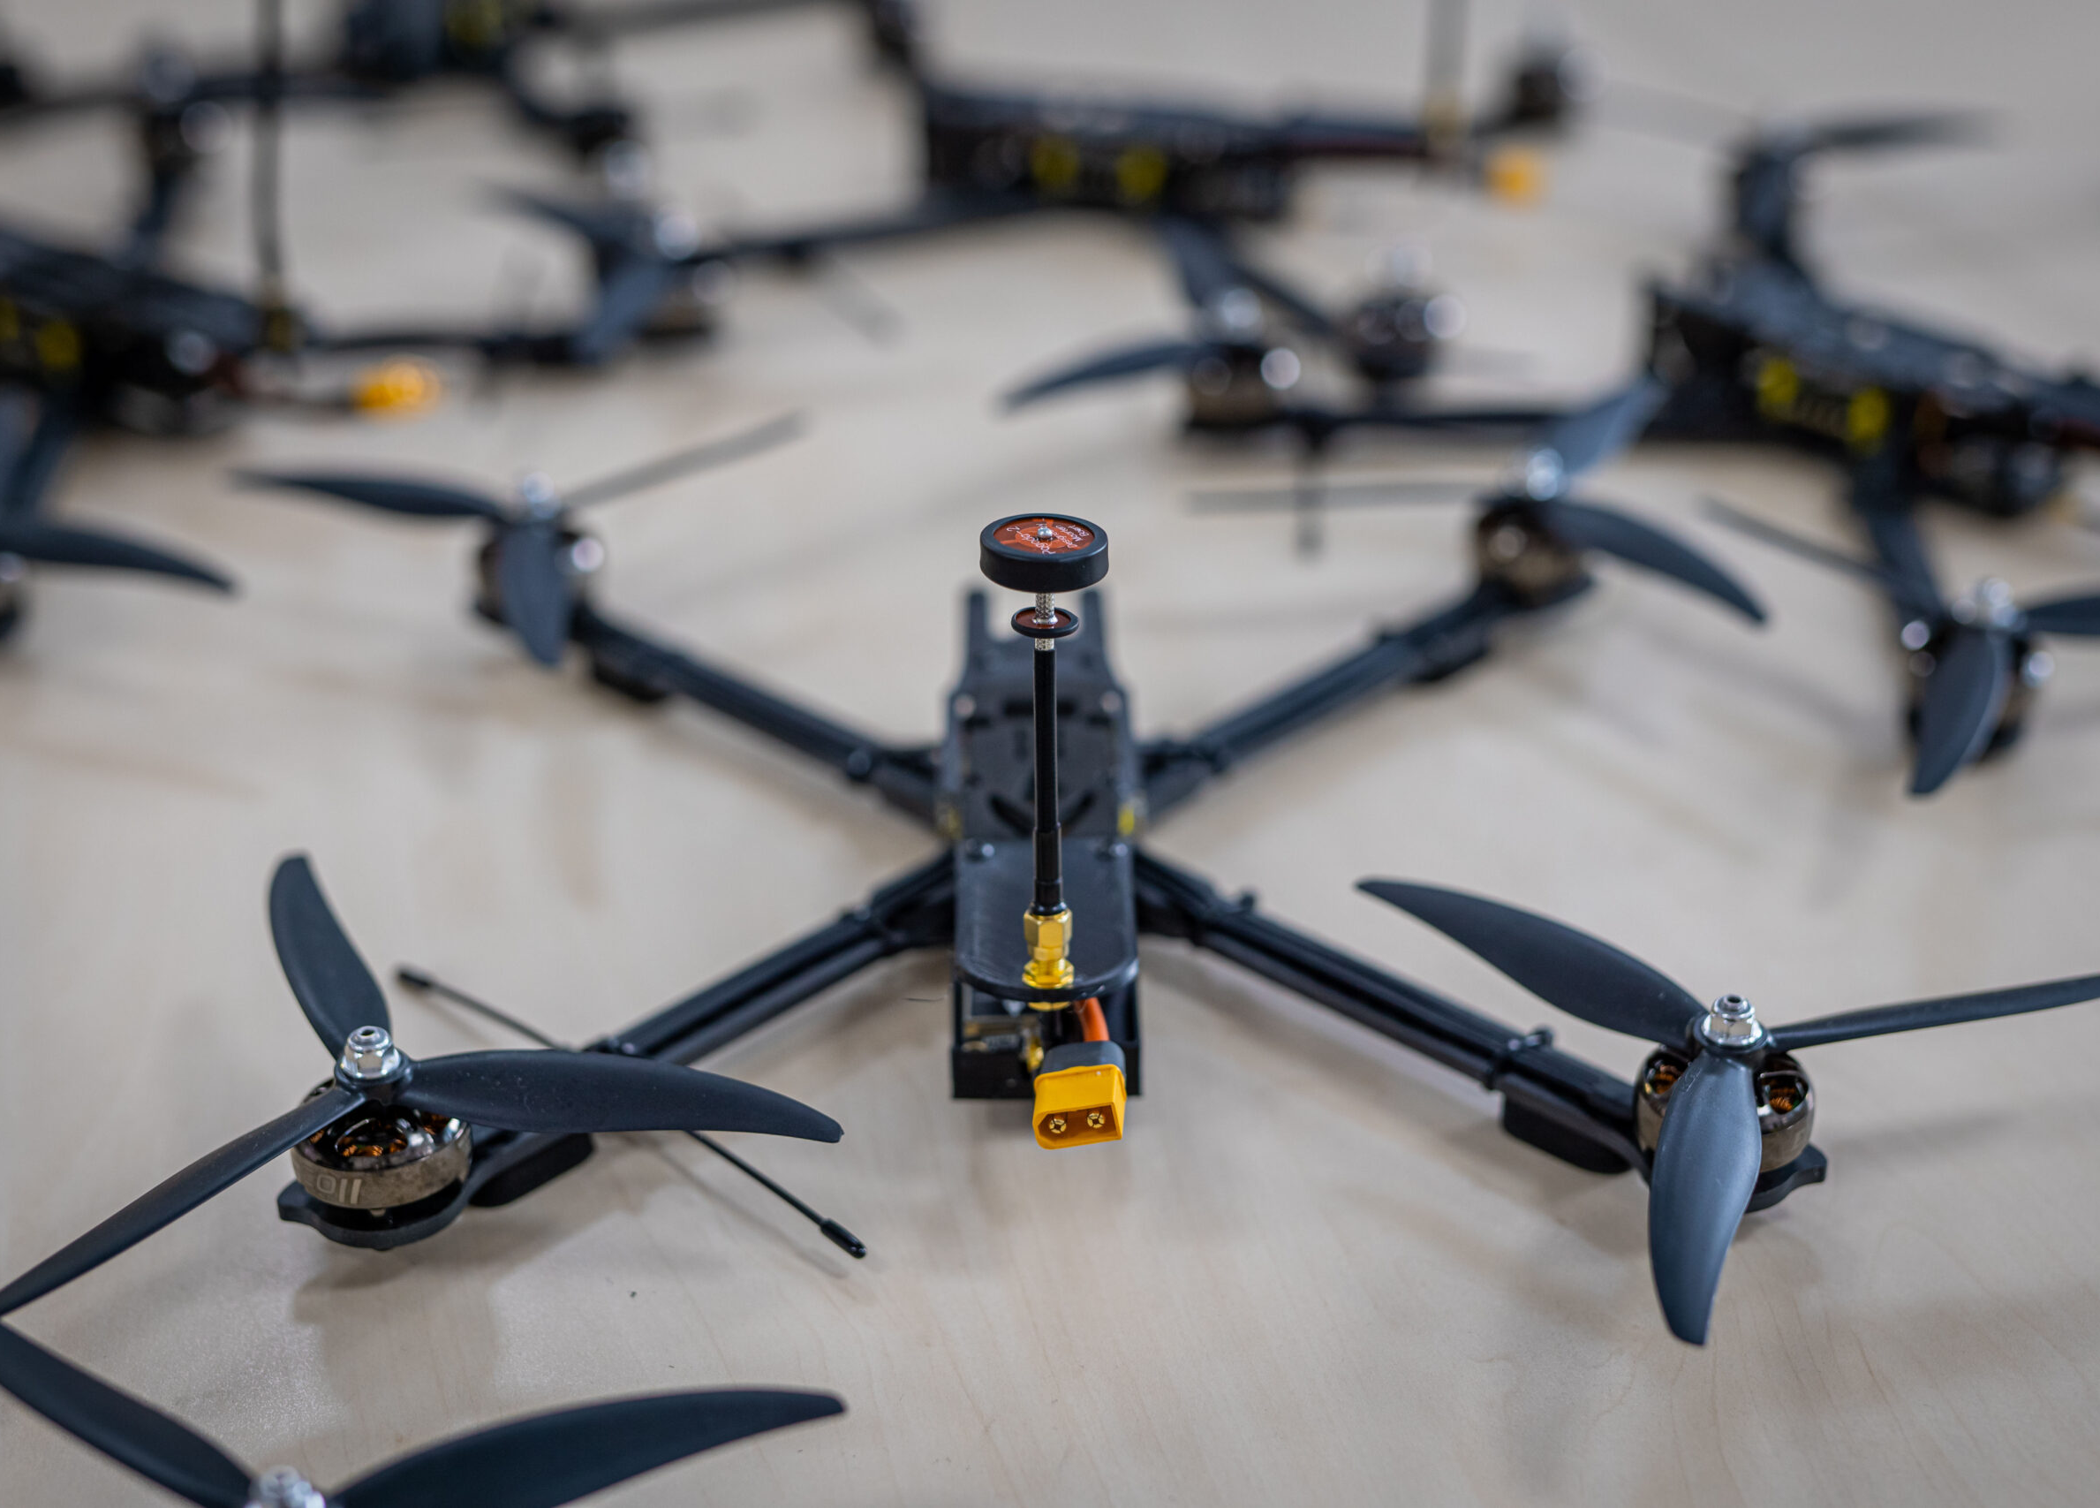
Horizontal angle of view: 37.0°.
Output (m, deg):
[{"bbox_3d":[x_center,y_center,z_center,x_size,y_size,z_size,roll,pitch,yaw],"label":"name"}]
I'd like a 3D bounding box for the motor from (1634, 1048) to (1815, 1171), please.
[{"bbox_3d":[0.129,0.067,0.601,0.034,0.020,0.034,-1,29,0],"label":"motor"}]

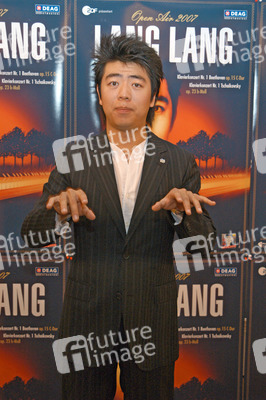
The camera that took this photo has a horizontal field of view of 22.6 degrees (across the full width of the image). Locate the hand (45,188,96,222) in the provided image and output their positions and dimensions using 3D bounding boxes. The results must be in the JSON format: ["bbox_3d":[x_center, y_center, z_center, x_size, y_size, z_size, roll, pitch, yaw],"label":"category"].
[{"bbox_3d":[-0.153,0.014,1.660,0.122,0.083,0.160,0,6,-6],"label":"hand"}]

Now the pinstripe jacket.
[{"bbox_3d":[-0.046,0.158,2.000,0.570,0.740,0.420,1,7,0],"label":"pinstripe jacket"}]

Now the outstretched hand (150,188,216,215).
[{"bbox_3d":[0.126,0.005,1.660,0.158,0.072,0.155,0,6,-6],"label":"outstretched hand"}]

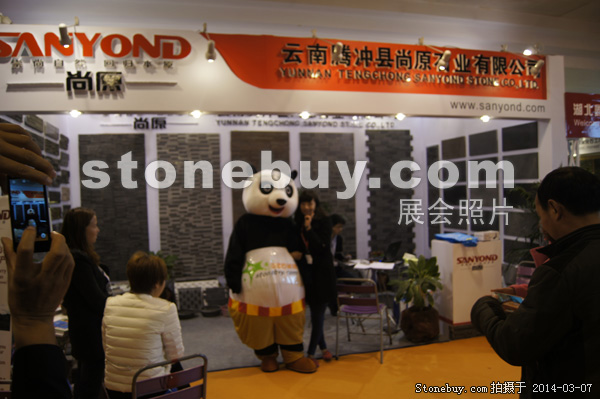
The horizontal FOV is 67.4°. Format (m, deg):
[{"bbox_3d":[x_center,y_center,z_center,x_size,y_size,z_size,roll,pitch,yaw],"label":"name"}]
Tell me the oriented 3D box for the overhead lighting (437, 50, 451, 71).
[{"bbox_3d":[1.340,-1.294,4.185,0.100,0.160,0.130,-2,2,-15],"label":"overhead lighting"}]

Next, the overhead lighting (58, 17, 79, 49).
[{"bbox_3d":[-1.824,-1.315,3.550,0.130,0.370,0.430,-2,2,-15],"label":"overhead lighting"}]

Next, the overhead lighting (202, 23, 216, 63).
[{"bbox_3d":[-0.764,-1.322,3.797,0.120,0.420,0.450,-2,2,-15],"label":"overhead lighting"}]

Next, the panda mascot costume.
[{"bbox_3d":[-0.307,0.630,4.185,0.780,1.870,0.700,-2,0,-17],"label":"panda mascot costume"}]

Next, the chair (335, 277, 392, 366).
[{"bbox_3d":[0.645,1.142,4.523,0.460,0.790,0.550,-1,2,19],"label":"chair"}]

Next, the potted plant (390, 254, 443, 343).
[{"bbox_3d":[1.276,1.060,4.906,0.550,0.890,0.530,-2,2,-15],"label":"potted plant"}]

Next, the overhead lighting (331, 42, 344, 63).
[{"bbox_3d":[0.323,-1.258,3.846,0.100,0.160,0.130,-2,2,-15],"label":"overhead lighting"}]

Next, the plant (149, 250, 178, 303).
[{"bbox_3d":[-1.885,1.136,6.257,0.450,0.853,0.450,-2,2,-15],"label":"plant"}]

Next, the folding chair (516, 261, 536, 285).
[{"bbox_3d":[2.369,1.091,4.661,0.550,0.790,0.460,-3,2,-38],"label":"folding chair"}]

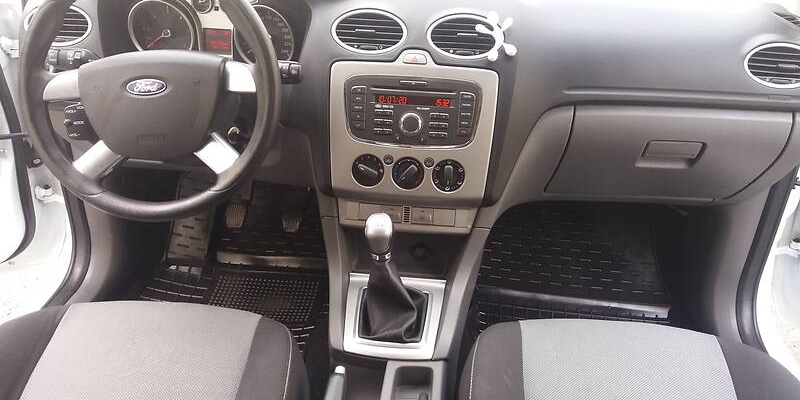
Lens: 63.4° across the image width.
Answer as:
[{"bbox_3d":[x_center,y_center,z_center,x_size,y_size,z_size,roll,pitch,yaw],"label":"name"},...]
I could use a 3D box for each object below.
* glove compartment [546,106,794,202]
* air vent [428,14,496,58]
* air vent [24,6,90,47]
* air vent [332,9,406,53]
[{"bbox_3d":[0.478,-0.055,1.166,0.380,0.205,0.085,2,39,-1],"label":"glove compartment"},{"bbox_3d":[0.110,-0.276,1.100,0.124,0.080,0.035,4,7,1],"label":"air vent"},{"bbox_3d":[-0.601,-0.304,1.135,0.122,0.080,0.035,6,12,5],"label":"air vent"},{"bbox_3d":[-0.052,-0.288,1.100,0.124,0.080,0.035,4,7,1],"label":"air vent"}]

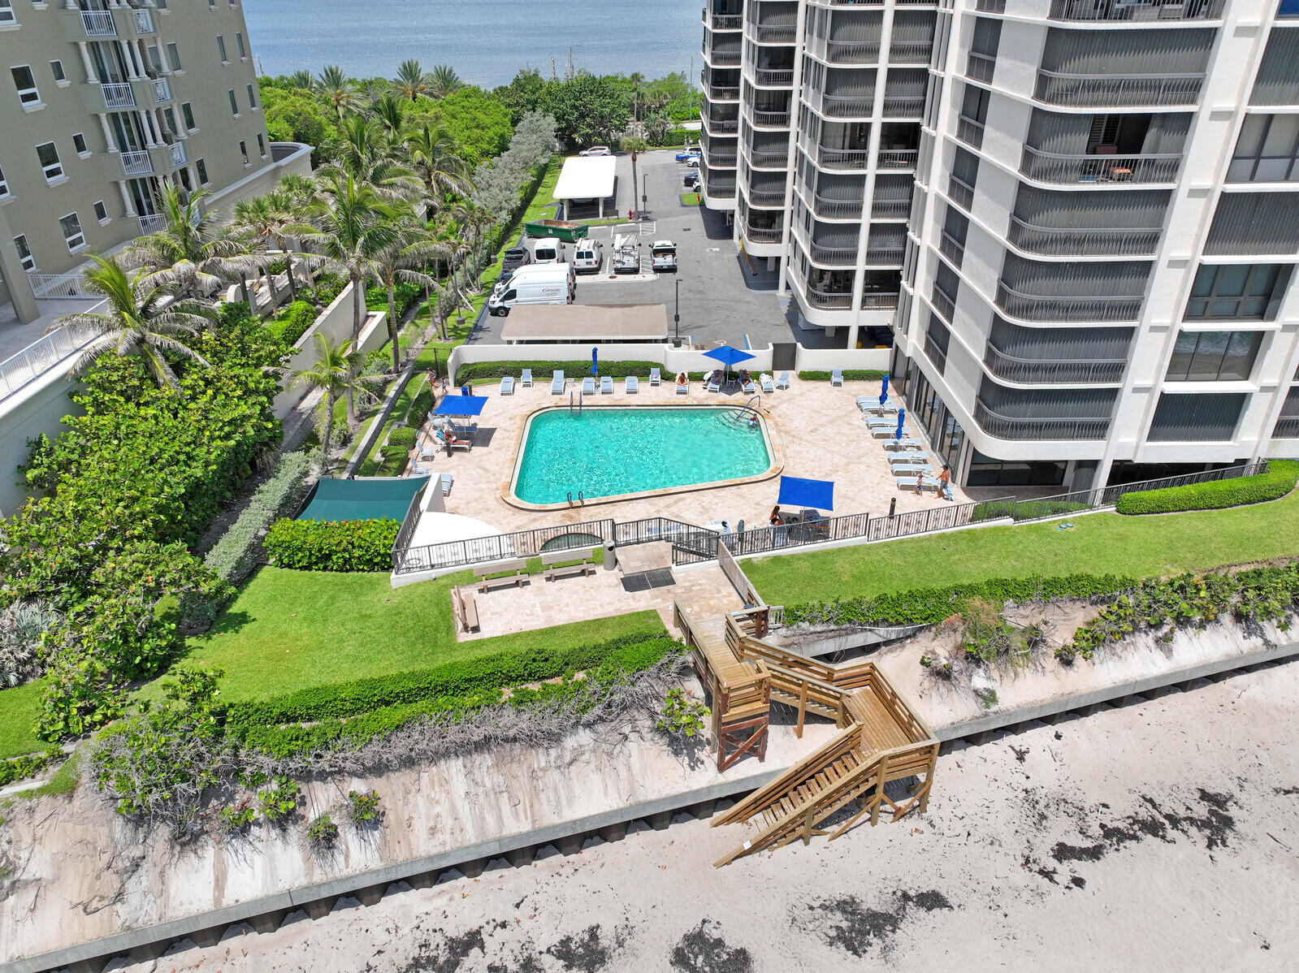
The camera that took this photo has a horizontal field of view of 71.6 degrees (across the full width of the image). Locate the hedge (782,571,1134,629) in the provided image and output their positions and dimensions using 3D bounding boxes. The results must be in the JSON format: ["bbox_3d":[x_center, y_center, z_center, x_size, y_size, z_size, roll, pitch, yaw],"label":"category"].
[{"bbox_3d":[12.126,4.391,35.108,14.000,0.800,1.150,-5,30,-7],"label":"hedge"}]

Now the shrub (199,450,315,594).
[{"bbox_3d":[-17.130,1.477,39.916,1.650,1.200,10.400,0,30,0],"label":"shrub"}]

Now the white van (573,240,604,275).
[{"bbox_3d":[-5.125,-19.502,75.676,2.050,2.200,5.450,0,30,0],"label":"white van"}]

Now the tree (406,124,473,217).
[{"bbox_3d":[-17.582,-25.115,76.269,6.107,10.545,6.107,-1,30,0],"label":"tree"}]

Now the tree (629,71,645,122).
[{"bbox_3d":[-1.722,-55.301,130.682,2.266,8.776,2.266,-1,30,0],"label":"tree"}]

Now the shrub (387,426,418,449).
[{"bbox_3d":[-12.498,-2.321,45.858,1.350,0.800,1.250,0,30,0],"label":"shrub"}]

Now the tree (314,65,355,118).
[{"bbox_3d":[-43.398,-53.132,125.766,6.402,10.377,6.402,-1,30,0],"label":"tree"}]

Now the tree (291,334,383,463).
[{"bbox_3d":[-14.897,-4.206,43.327,4.531,6.368,4.531,-1,30,0],"label":"tree"}]

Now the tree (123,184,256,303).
[{"bbox_3d":[-23.140,-10.300,46.089,6.600,9.929,6.600,-1,30,0],"label":"tree"}]

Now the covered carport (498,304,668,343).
[{"bbox_3d":[-4.014,-9.601,58.203,10.200,2.500,6.000,0,30,0],"label":"covered carport"}]

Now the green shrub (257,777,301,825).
[{"bbox_3d":[-11.766,9.953,28.499,1.330,1.182,1.231,-1,30,0],"label":"green shrub"}]

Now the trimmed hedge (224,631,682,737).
[{"bbox_3d":[-6.434,6.620,31.398,15.300,0.850,0.950,-8,31,-13],"label":"trimmed hedge"}]

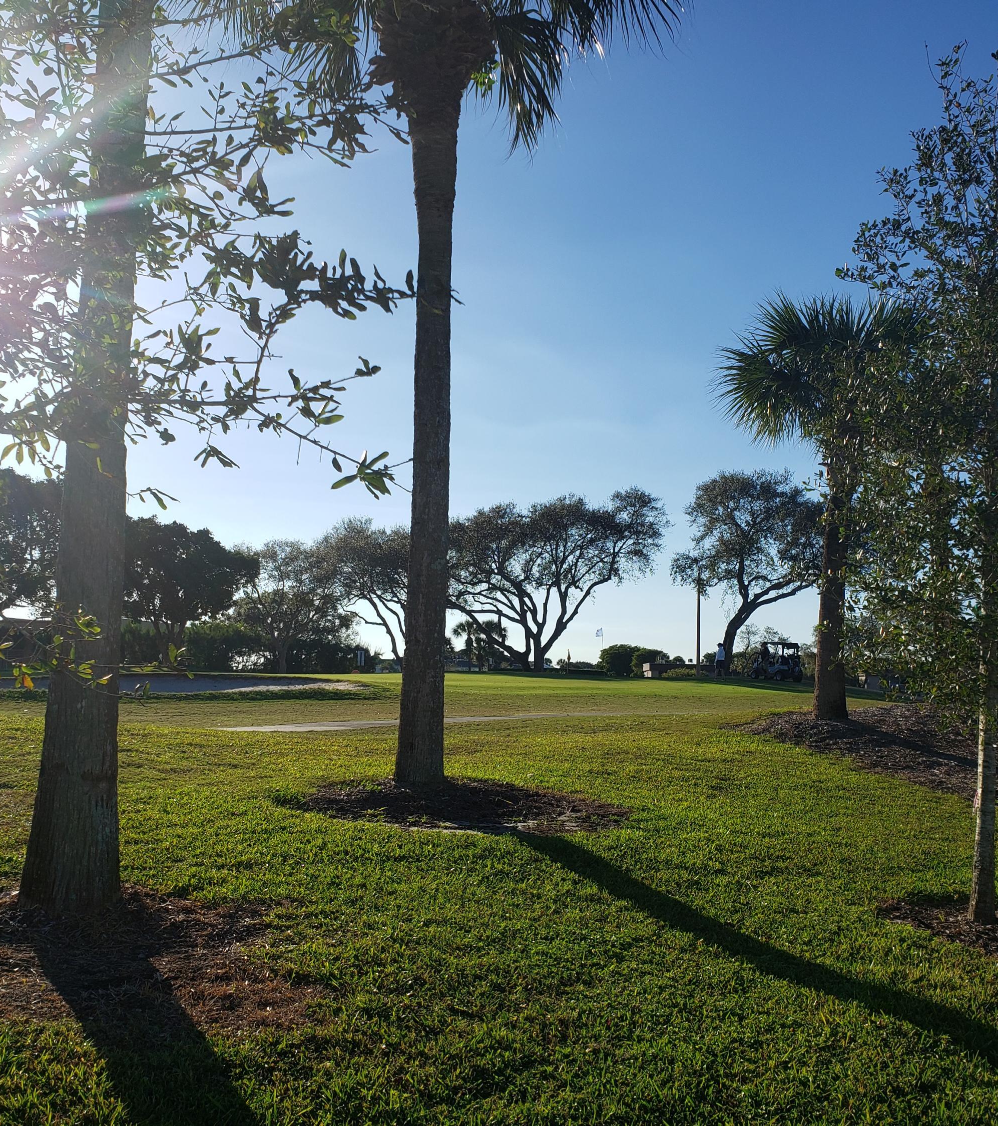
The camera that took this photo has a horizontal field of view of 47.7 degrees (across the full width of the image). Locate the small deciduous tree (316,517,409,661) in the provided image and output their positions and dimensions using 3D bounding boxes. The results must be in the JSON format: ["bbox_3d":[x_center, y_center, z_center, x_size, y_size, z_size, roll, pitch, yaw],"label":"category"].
[{"bbox_3d":[-8.201,1.768,72.369,8.000,9.300,7.800,0,-5,0],"label":"small deciduous tree"}]

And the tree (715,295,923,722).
[{"bbox_3d":[5.996,-1.021,21.313,4.000,7.900,3.900,0,-5,0],"label":"tree"}]

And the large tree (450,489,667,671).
[{"bbox_3d":[3.481,1.056,69.444,13.800,11.200,12.500,0,-5,0],"label":"large tree"}]

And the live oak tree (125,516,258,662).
[{"bbox_3d":[-19.755,1.729,71.365,9.200,9.200,8.800,0,-5,0],"label":"live oak tree"}]

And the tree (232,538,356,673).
[{"bbox_3d":[-12.924,2.668,71.337,8.200,8.500,8.000,0,-5,0],"label":"tree"}]

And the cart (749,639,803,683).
[{"bbox_3d":[12.669,4.483,51.574,1.200,1.860,2.500,5,-6,-45],"label":"cart"}]

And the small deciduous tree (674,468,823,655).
[{"bbox_3d":[13.137,0.515,60.428,8.600,10.800,8.200,0,-5,0],"label":"small deciduous tree"}]

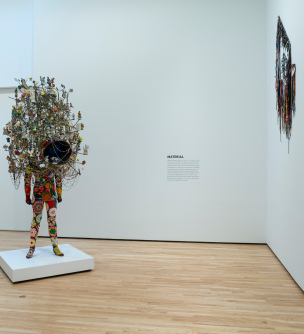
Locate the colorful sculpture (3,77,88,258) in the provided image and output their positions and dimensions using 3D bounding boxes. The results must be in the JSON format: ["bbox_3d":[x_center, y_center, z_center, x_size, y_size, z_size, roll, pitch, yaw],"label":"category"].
[{"bbox_3d":[-1.651,-0.006,5.600,1.250,2.760,1.050,0,0,-25],"label":"colorful sculpture"}]

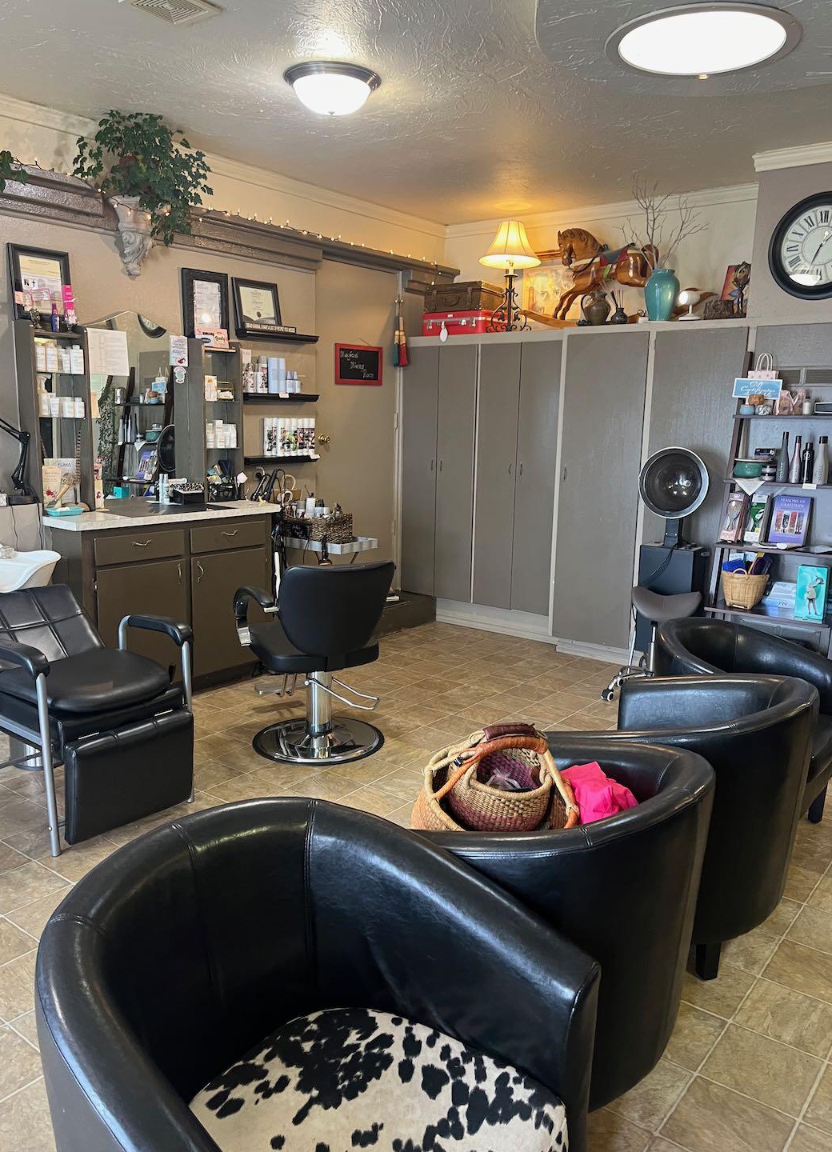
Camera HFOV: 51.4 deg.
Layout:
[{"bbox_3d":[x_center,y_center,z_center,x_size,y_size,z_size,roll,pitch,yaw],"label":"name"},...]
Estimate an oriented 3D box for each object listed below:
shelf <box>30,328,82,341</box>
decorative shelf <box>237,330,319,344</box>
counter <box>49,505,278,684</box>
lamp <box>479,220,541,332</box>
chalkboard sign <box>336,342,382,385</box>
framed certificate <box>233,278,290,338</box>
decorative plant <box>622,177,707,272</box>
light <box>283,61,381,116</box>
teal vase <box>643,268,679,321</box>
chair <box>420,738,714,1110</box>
[{"bbox_3d":[-1.709,-1.116,4.024,0.140,0.026,0.257,9,14,38],"label":"shelf"},{"bbox_3d":[-0.800,-1.391,5.061,0.090,0.045,0.580,9,13,37],"label":"decorative shelf"},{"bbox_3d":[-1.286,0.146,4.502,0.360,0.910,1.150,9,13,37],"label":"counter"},{"bbox_3d":[0.602,-1.936,5.597,0.394,0.695,0.394,1,11,0],"label":"lamp"},{"bbox_3d":[-0.369,-1.381,5.694,0.020,0.255,0.465,9,13,37],"label":"chalkboard sign"},{"bbox_3d":[-0.891,-1.514,4.924,0.025,0.310,0.335,1,8,39],"label":"framed certificate"},{"bbox_3d":[1.408,-1.989,4.900,0.460,0.530,0.300,9,13,37],"label":"decorative plant"},{"bbox_3d":[-0.336,-1.919,3.450,0.393,0.154,0.393,1,11,0],"label":"light"},{"bbox_3d":[1.415,-1.605,4.979,0.205,0.315,0.205,9,13,37],"label":"teal vase"},{"bbox_3d":[0.253,0.745,1.977,0.734,0.744,0.742,-9,15,-43],"label":"chair"}]

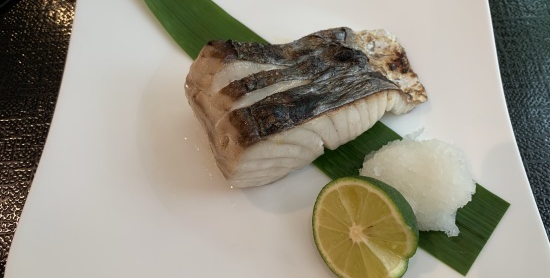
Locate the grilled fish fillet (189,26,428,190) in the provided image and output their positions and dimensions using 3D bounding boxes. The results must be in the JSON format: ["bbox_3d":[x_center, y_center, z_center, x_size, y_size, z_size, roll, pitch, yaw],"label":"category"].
[{"bbox_3d":[0.016,-0.022,0.187,0.104,0.028,0.060,-18,68,-7],"label":"grilled fish fillet"}]

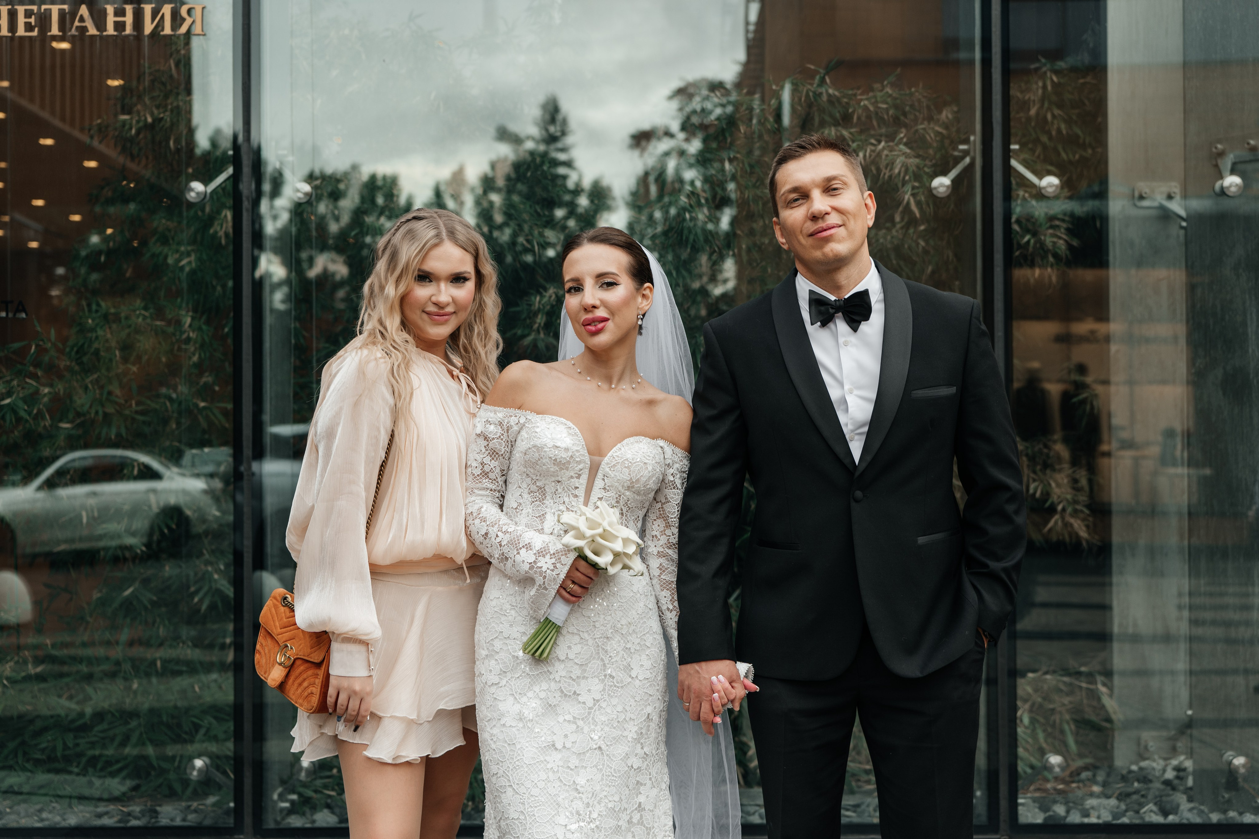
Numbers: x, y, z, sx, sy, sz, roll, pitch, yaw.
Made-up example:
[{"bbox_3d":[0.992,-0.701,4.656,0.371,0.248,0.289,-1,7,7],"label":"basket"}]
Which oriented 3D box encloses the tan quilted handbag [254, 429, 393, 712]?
[{"bbox_3d":[-0.527,0.219,2.860,0.140,0.540,0.230,1,9,-42],"label":"tan quilted handbag"}]

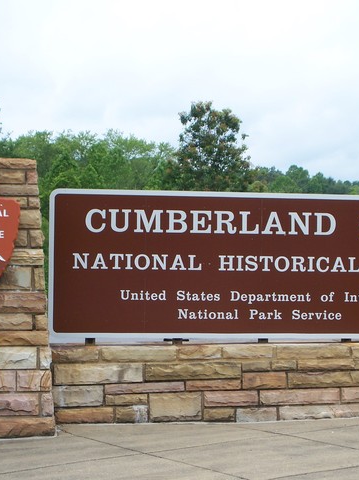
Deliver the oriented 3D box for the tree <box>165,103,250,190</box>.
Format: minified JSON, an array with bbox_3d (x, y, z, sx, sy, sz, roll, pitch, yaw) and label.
[{"bbox_3d":[1.160,-2.100,45.000,4.200,7.400,4.200,1,0,0],"label":"tree"}]

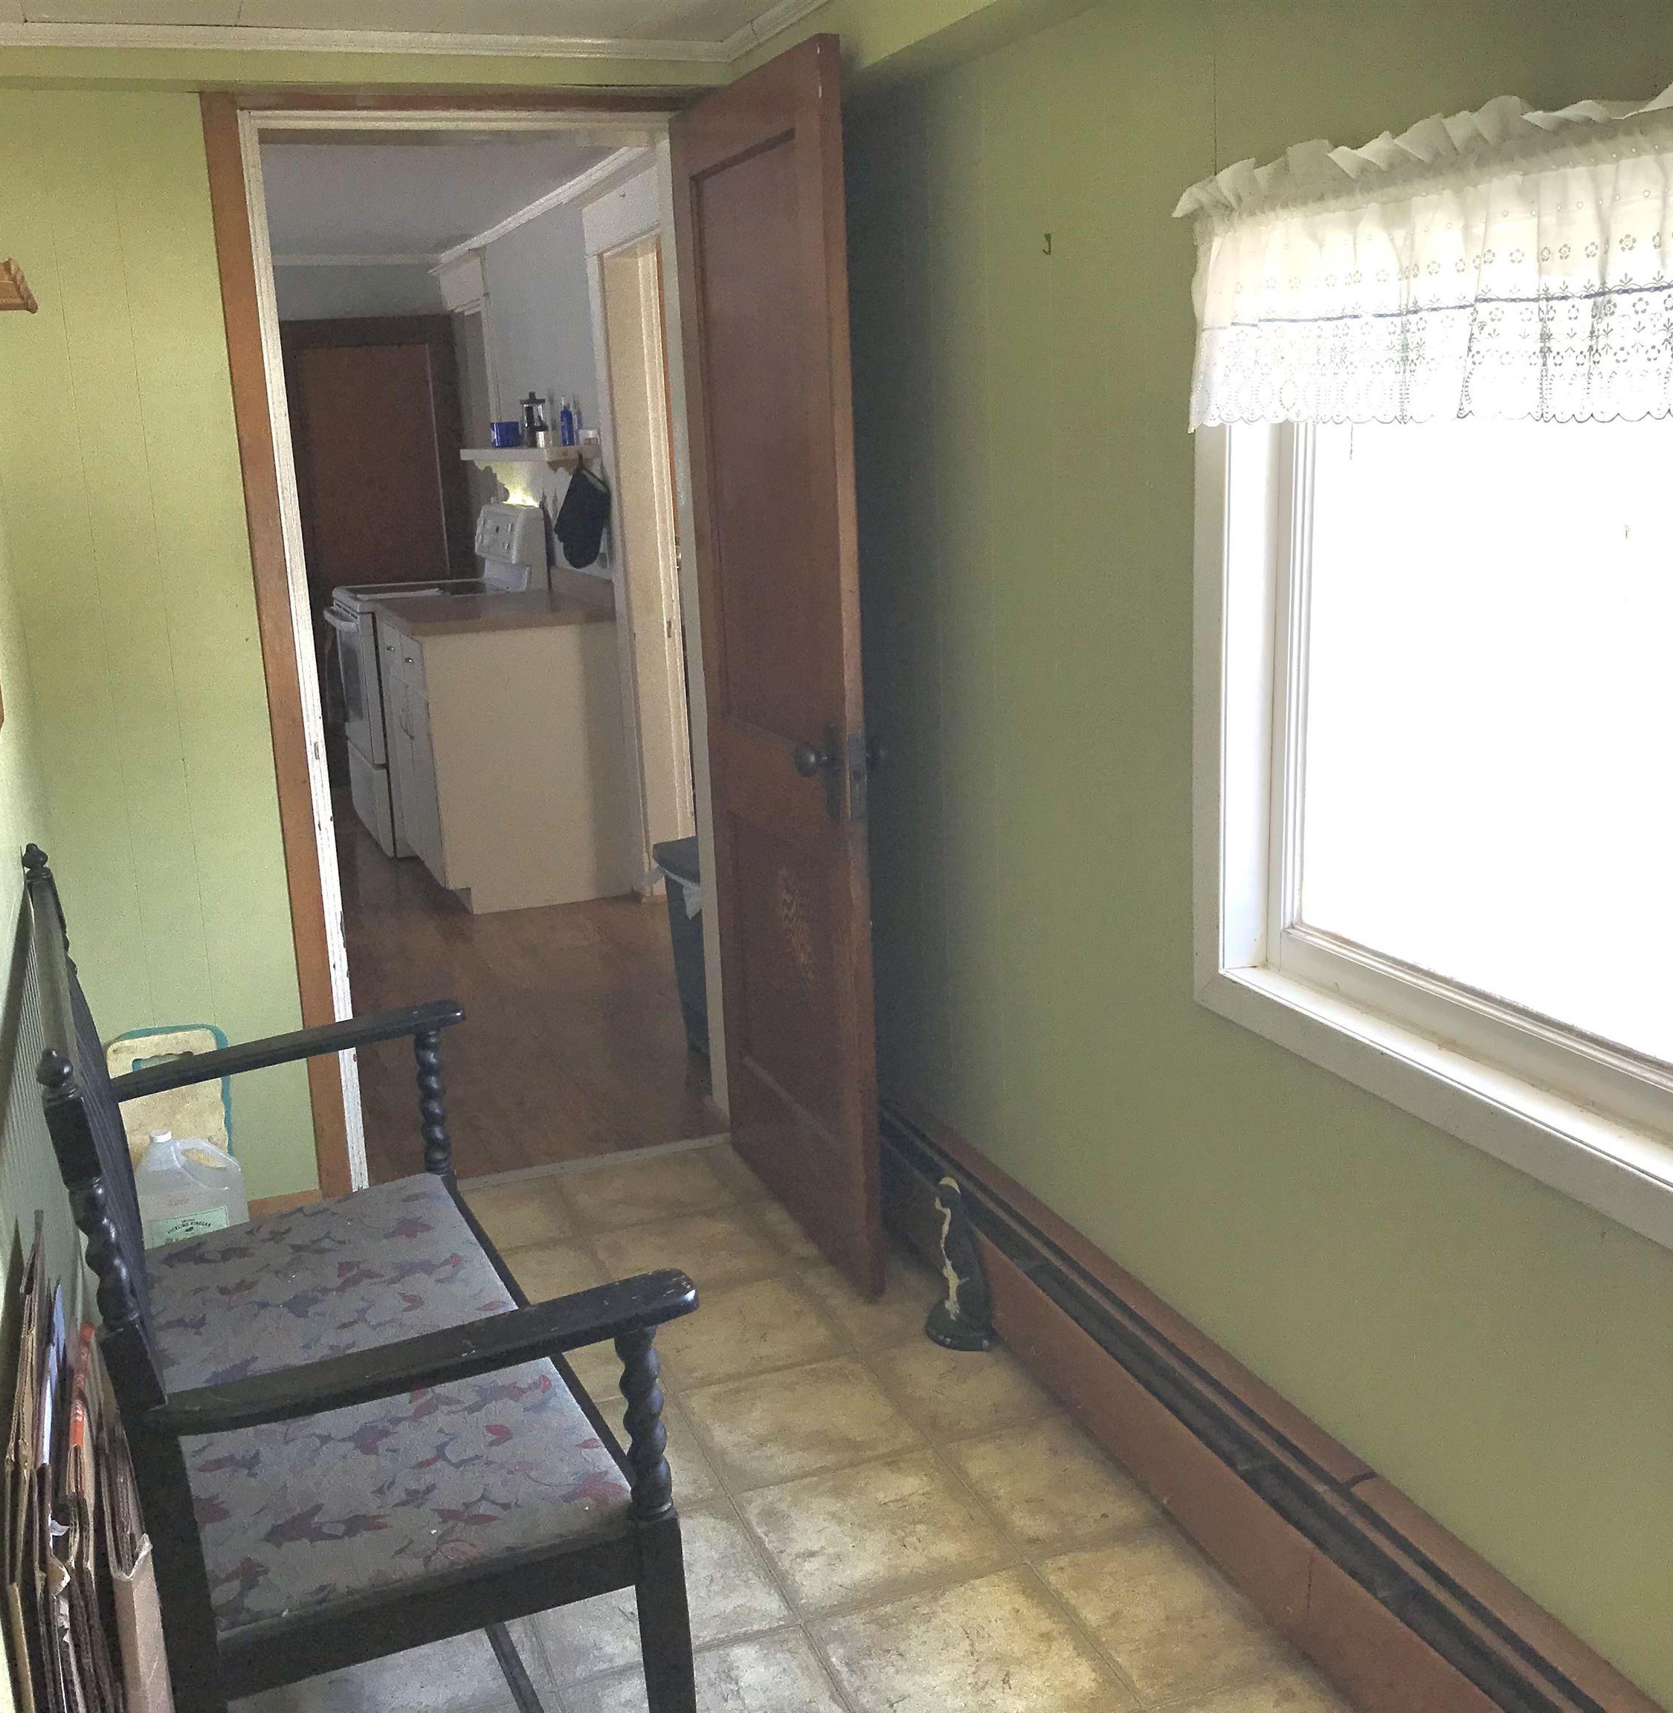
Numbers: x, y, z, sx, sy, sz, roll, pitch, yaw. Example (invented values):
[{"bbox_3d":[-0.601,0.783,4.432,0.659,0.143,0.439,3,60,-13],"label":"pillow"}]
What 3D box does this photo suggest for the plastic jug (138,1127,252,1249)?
[{"bbox_3d":[-1.128,0.616,3.244,0.186,0.295,0.126,-7,14,-19],"label":"plastic jug"}]

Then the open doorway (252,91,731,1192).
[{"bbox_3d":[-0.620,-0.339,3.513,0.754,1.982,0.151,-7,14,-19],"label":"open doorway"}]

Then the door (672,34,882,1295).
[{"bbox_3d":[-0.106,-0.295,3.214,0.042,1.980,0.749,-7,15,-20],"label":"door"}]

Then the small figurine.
[{"bbox_3d":[0.188,0.642,2.945,0.090,0.279,0.096,-7,14,-19],"label":"small figurine"}]

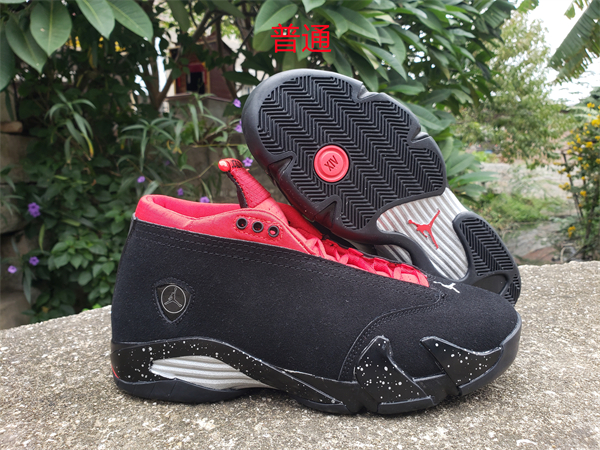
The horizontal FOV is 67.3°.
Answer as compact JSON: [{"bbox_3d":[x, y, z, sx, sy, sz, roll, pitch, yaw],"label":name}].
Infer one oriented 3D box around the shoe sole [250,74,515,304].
[{"bbox_3d":[0.064,-0.023,0.394,0.283,0.107,0.125,40,0,-18],"label":"shoe sole"}]

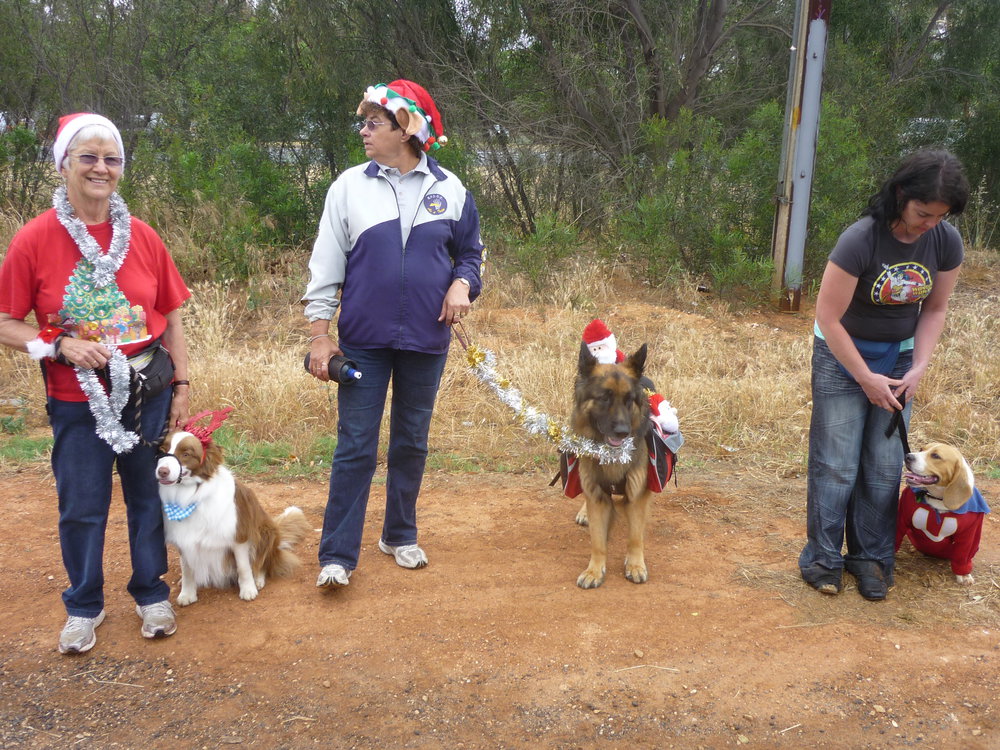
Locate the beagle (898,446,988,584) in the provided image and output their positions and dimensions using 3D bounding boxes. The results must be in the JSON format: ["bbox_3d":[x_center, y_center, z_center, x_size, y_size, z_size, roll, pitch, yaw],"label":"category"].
[{"bbox_3d":[1.577,0.444,3.401,0.270,0.510,0.440,11,17,34],"label":"beagle"}]

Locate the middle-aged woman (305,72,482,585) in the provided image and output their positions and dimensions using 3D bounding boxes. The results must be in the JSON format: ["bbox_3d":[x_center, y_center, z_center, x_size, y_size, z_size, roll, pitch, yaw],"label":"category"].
[{"bbox_3d":[-0.348,-0.116,3.147,0.600,1.650,0.420,0,14,-3],"label":"middle-aged woman"}]

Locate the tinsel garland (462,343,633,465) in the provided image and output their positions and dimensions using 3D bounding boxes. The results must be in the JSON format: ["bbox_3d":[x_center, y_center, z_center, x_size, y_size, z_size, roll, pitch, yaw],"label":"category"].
[{"bbox_3d":[0.155,0.097,3.136,0.560,0.330,0.260,1,14,0],"label":"tinsel garland"}]

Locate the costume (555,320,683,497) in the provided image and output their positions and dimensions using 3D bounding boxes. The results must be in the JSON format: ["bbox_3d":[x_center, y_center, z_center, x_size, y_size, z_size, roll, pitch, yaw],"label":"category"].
[{"bbox_3d":[0.423,0.112,3.427,0.460,0.600,0.420,2,14,6],"label":"costume"}]

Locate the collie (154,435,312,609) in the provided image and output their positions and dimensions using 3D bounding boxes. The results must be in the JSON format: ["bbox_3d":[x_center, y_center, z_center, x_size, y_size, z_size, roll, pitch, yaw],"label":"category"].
[{"bbox_3d":[-0.838,0.418,3.200,0.320,0.570,0.570,6,15,21],"label":"collie"}]

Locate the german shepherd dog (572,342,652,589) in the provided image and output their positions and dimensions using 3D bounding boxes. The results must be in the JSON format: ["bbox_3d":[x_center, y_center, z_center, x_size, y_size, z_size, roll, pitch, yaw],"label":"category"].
[{"bbox_3d":[0.406,0.223,3.475,0.320,0.860,0.980,2,14,4],"label":"german shepherd dog"}]

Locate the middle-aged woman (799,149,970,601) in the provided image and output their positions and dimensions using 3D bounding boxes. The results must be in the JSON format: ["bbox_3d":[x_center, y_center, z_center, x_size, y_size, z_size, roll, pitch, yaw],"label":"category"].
[{"bbox_3d":[1.235,0.015,3.111,0.500,1.470,0.440,3,14,7],"label":"middle-aged woman"}]

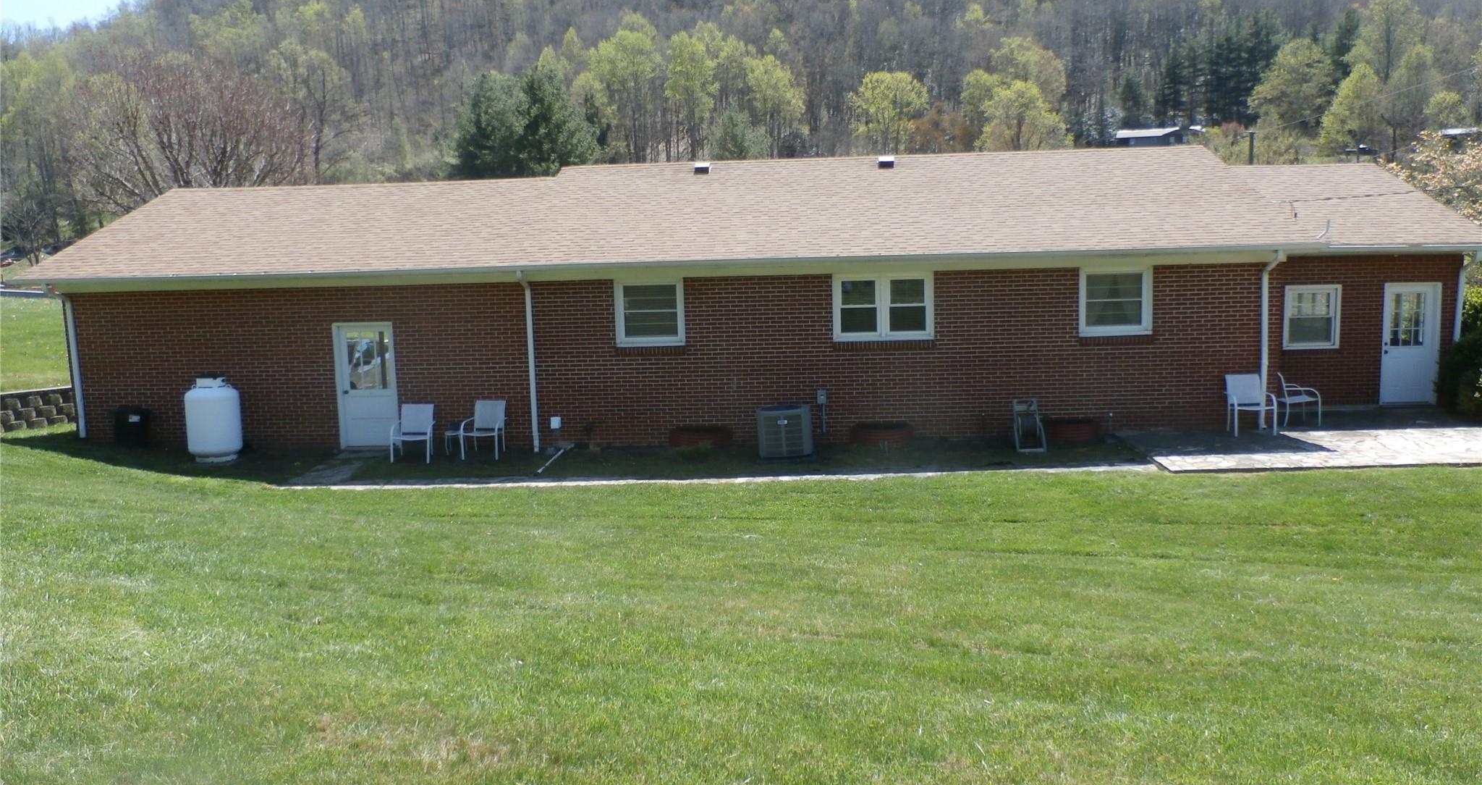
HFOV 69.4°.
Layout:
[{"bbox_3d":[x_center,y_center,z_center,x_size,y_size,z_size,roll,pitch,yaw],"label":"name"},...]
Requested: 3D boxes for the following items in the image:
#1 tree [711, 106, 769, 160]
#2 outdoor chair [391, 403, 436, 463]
[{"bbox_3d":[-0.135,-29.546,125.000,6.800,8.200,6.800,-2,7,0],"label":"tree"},{"bbox_3d":[-5.090,0.609,16.719,0.620,0.840,0.680,-2,7,-3],"label":"outdoor chair"}]

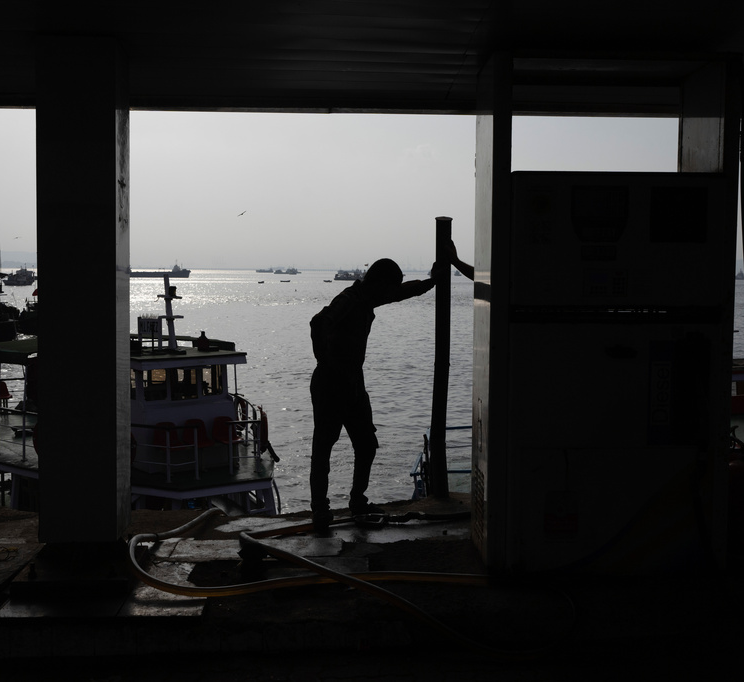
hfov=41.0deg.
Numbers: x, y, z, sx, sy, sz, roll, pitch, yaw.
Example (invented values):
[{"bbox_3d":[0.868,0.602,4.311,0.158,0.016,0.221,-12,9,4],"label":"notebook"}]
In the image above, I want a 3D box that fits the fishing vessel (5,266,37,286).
[{"bbox_3d":[-119.380,-22.076,338.000,10.500,6.600,3.900,-1,4,-16],"label":"fishing vessel"}]

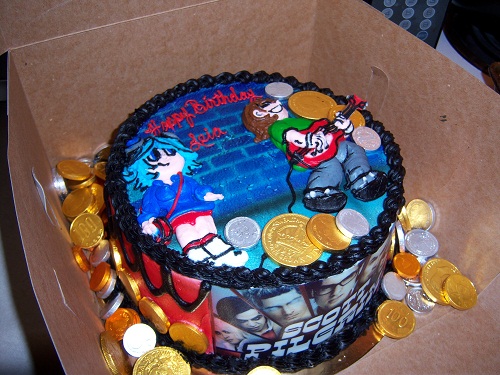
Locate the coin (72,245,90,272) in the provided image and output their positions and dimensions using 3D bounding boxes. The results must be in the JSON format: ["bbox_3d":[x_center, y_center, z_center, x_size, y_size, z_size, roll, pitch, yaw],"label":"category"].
[{"bbox_3d":[-0.130,0.055,0.400,0.004,0.024,0.024,-29,52,-10],"label":"coin"}]

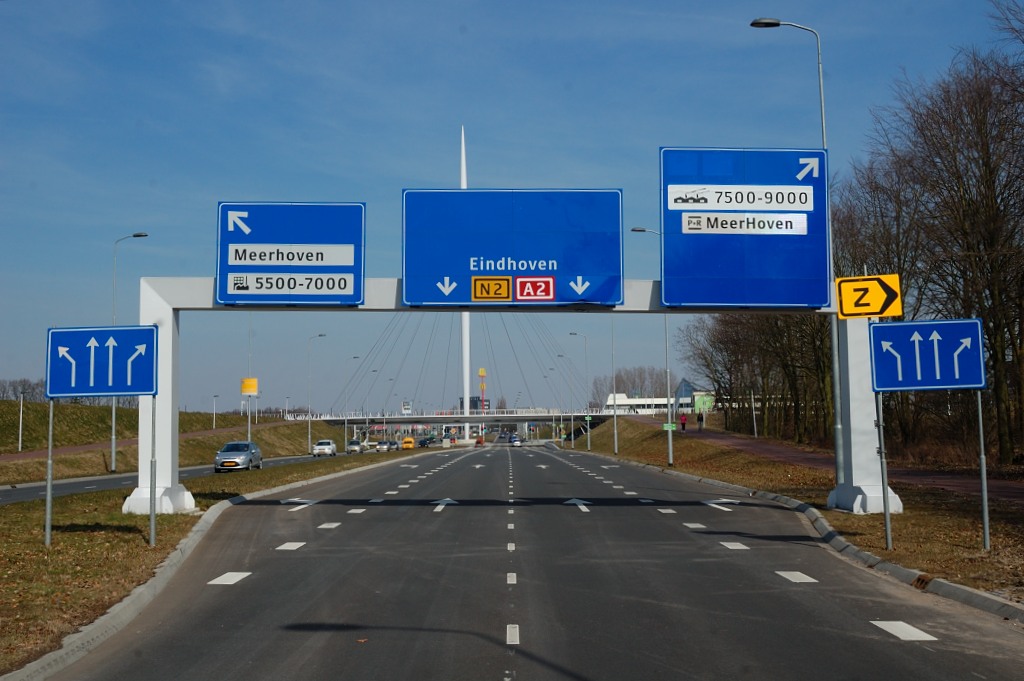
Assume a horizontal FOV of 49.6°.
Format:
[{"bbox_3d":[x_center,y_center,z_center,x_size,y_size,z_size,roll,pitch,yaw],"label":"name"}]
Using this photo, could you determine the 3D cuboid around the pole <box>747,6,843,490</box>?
[{"bbox_3d":[6.944,-2.072,27.253,1.840,12.000,0.380,-1,-5,0],"label":"pole"}]

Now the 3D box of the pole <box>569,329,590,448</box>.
[{"bbox_3d":[6.919,5.272,113.327,1.820,12.000,0.350,-1,-5,0],"label":"pole"}]

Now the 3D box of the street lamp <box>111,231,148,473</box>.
[{"bbox_3d":[-19.046,0.510,55.507,1.840,12.000,0.360,-1,-5,0],"label":"street lamp"}]

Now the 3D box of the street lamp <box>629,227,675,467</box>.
[{"bbox_3d":[7.039,0.299,55.829,1.820,12.000,0.350,-1,-5,0],"label":"street lamp"}]

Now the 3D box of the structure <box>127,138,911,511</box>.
[{"bbox_3d":[-0.011,-0.223,25.254,17.000,8.150,1.700,0,-5,0],"label":"structure"}]

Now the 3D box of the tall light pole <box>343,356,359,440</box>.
[{"bbox_3d":[-20.136,8.036,140.184,1.820,12.000,0.360,-1,-5,0],"label":"tall light pole"}]

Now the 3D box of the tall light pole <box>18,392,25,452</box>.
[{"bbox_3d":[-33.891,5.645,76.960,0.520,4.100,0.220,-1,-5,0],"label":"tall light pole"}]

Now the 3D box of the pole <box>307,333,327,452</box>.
[{"bbox_3d":[-19.433,5.383,111.085,1.820,12.000,0.360,-1,-5,0],"label":"pole"}]

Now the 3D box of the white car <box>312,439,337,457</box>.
[{"bbox_3d":[-16.752,9.690,99.701,1.770,1.480,4.350,-1,-5,-3],"label":"white car"}]

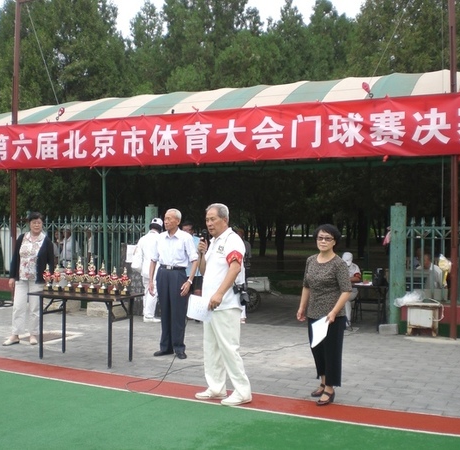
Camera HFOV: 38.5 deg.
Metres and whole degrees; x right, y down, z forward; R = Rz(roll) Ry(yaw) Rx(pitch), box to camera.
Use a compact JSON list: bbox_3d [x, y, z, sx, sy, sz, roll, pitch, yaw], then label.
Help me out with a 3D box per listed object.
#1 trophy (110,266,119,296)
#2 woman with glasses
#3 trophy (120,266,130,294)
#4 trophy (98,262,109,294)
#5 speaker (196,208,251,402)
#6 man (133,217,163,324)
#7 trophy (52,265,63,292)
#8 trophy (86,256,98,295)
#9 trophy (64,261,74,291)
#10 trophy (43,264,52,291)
[{"bbox_3d":[-1.261,0.610,7.214,0.130,0.304,0.085,1,2,27],"label":"trophy"},{"bbox_3d":[0.838,0.760,5.801,0.500,1.570,0.340,1,1,22],"label":"woman with glasses"},{"bbox_3d":[-1.138,0.612,7.160,0.130,0.304,0.085,1,2,27],"label":"trophy"},{"bbox_3d":[-1.405,0.578,7.302,0.145,0.363,0.095,1,2,27],"label":"trophy"},{"bbox_3d":[-0.057,0.677,5.750,0.480,1.737,0.520,0,0,-35],"label":"speaker"},{"bbox_3d":[-1.271,0.713,10.400,0.560,1.621,0.450,0,0,12],"label":"man"},{"bbox_3d":[-1.991,0.613,7.628,0.120,0.311,0.085,0,0,27],"label":"trophy"},{"bbox_3d":[-1.558,0.561,7.458,0.155,0.420,0.100,0,0,27],"label":"trophy"},{"bbox_3d":[-1.840,0.593,7.549,0.135,0.353,0.090,0,0,27],"label":"trophy"},{"bbox_3d":[-2.072,0.600,7.519,0.130,0.303,0.085,1,2,27],"label":"trophy"}]

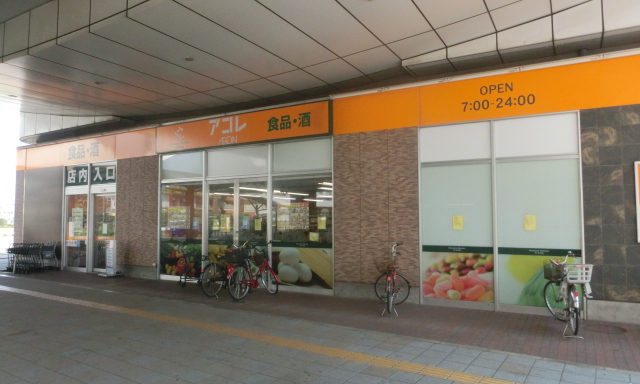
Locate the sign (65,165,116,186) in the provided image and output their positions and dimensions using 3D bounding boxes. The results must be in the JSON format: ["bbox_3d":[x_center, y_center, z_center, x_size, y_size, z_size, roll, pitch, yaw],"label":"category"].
[{"bbox_3d":[-6.759,-0.528,13.063,2.420,0.620,0.100,-2,-3,29],"label":"sign"}]

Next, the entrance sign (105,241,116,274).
[{"bbox_3d":[-5.709,1.795,12.088,0.330,0.930,0.150,-2,-3,29],"label":"entrance sign"}]

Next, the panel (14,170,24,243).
[{"bbox_3d":[-10.537,0.798,15.696,0.550,3.130,0.150,-2,-4,30],"label":"panel"}]

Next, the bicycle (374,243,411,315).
[{"bbox_3d":[1.226,1.461,7.495,0.580,1.110,1.480,-1,-3,13],"label":"bicycle"}]

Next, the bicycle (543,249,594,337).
[{"bbox_3d":[3.664,1.477,6.569,0.620,1.090,1.580,-1,-3,19],"label":"bicycle"}]

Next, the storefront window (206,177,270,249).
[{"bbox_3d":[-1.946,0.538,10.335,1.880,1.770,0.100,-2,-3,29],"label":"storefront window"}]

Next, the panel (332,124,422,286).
[{"bbox_3d":[1.090,0.305,8.675,1.790,2.980,0.150,-2,-3,29],"label":"panel"}]

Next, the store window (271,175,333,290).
[{"bbox_3d":[-0.394,0.802,9.456,1.570,2.440,0.100,-2,-3,29],"label":"store window"}]

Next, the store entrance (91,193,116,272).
[{"bbox_3d":[-6.485,1.219,13.350,1.280,2.420,0.120,-2,-4,30],"label":"store entrance"}]

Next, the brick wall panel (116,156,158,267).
[{"bbox_3d":[-5.146,0.566,12.641,1.790,3.070,0.150,-2,-4,30],"label":"brick wall panel"}]

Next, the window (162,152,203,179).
[{"bbox_3d":[-3.648,-0.665,11.825,1.560,0.760,0.100,-2,-4,30],"label":"window"}]

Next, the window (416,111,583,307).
[{"bbox_3d":[3.124,0.394,7.926,2.710,3.410,0.120,-2,-4,30],"label":"window"}]

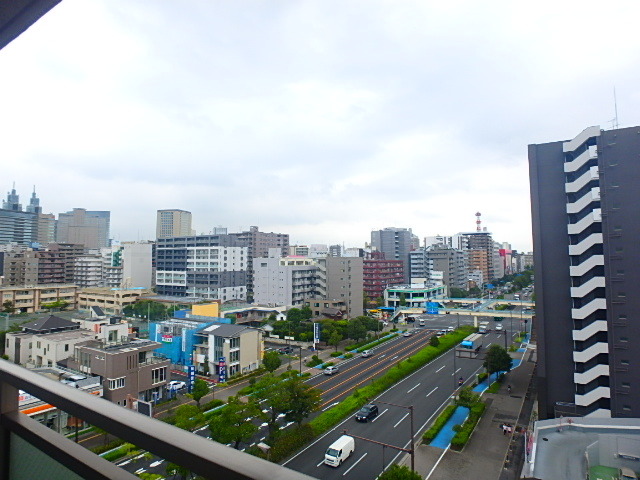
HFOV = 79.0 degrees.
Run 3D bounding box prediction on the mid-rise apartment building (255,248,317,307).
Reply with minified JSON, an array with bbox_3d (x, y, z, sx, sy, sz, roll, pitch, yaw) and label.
[{"bbox_3d":[-13.595,19.024,163.810,19.400,29.000,20.000,-3,-4,33],"label":"mid-rise apartment building"}]

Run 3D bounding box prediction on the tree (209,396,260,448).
[{"bbox_3d":[-10.161,23.113,46.966,6.400,9.000,6.400,-3,-3,34],"label":"tree"}]

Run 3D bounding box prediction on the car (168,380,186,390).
[{"bbox_3d":[-28.042,28.596,76.789,1.620,1.500,3.700,-3,-3,34],"label":"car"}]

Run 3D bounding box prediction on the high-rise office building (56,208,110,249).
[{"bbox_3d":[-450.444,6.702,746.649,86.000,121.000,28.000,0,-3,-11],"label":"high-rise office building"}]

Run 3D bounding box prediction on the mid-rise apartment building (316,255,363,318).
[{"bbox_3d":[7.541,19.437,145.567,15.000,25.700,10.500,-3,-4,33],"label":"mid-rise apartment building"}]

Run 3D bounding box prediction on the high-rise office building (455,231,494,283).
[{"bbox_3d":[131.555,19.094,327.000,23.500,49.000,29.000,-3,-4,33],"label":"high-rise office building"}]

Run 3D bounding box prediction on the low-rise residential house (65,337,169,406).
[{"bbox_3d":[-36.951,24.174,72.324,14.500,10.200,11.000,-3,-3,34],"label":"low-rise residential house"}]

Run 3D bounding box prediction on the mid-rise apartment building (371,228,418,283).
[{"bbox_3d":[45.944,14.933,258.136,25.000,43.000,15.000,1,-3,-28],"label":"mid-rise apartment building"}]

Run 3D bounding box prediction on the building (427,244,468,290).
[{"bbox_3d":[81.919,21.531,245.958,13.300,34.000,46.000,-3,-4,33],"label":"building"}]

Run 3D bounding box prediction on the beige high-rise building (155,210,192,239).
[{"bbox_3d":[-205.329,6.555,547.266,32.900,93.600,30.700,-1,-3,9],"label":"beige high-rise building"}]

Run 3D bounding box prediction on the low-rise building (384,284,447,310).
[{"bbox_3d":[48.338,27.651,191.821,18.500,11.500,34.000,-3,-3,34],"label":"low-rise building"}]

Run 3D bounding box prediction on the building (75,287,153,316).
[{"bbox_3d":[-102.220,29.842,193.332,42.000,10.800,14.000,-3,-4,38],"label":"building"}]

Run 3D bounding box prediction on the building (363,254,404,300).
[{"bbox_3d":[35.767,23.002,220.008,14.000,28.000,34.000,-3,-4,33],"label":"building"}]

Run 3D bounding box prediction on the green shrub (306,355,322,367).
[{"bbox_3d":[-1.293,27.937,90.675,3.200,2.100,2.600,-3,-4,34],"label":"green shrub"}]

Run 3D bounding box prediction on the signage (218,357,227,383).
[{"bbox_3d":[-19.029,25.560,76.126,1.000,4.700,0.700,-3,-4,33],"label":"signage"}]

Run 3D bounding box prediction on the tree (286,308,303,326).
[{"bbox_3d":[-7.672,25.781,116.584,5.000,9.400,5.000,0,-4,0],"label":"tree"}]

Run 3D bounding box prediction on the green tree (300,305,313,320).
[{"bbox_3d":[-4.096,25.499,118.605,4.200,10.200,4.200,0,-4,0],"label":"green tree"}]

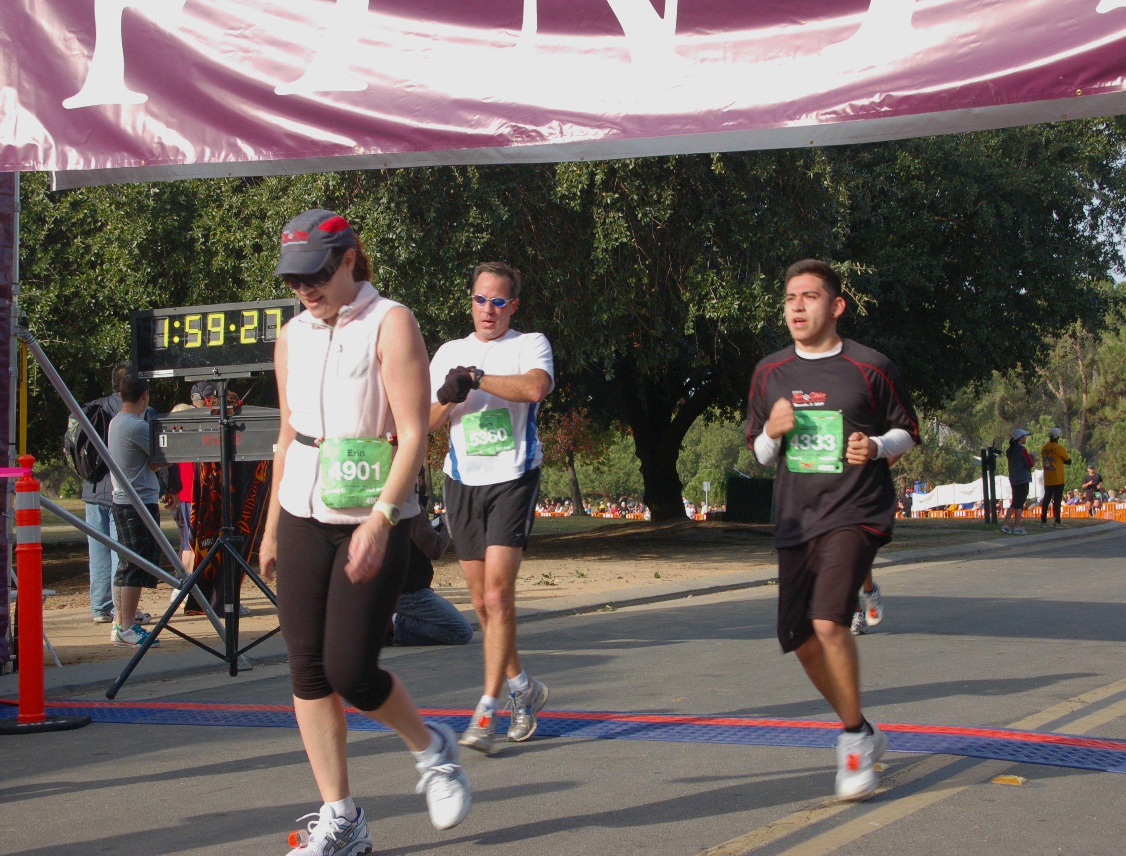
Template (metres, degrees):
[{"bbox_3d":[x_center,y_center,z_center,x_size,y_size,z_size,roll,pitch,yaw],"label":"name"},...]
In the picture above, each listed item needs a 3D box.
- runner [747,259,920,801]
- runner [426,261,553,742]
[{"bbox_3d":[0.857,0.314,6.800,0.540,1.710,0.720,-1,-1,27],"label":"runner"},{"bbox_3d":[-0.271,0.285,7.850,0.500,1.770,0.600,0,-1,21],"label":"runner"}]

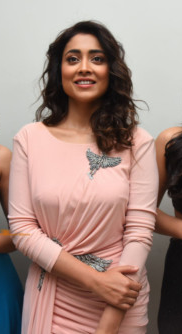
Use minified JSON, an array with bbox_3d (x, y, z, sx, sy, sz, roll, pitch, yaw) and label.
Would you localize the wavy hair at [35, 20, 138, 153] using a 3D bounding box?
[{"bbox_3d":[-0.013,-0.225,1.190,0.285,0.370,0.235,0,0,-2],"label":"wavy hair"}]

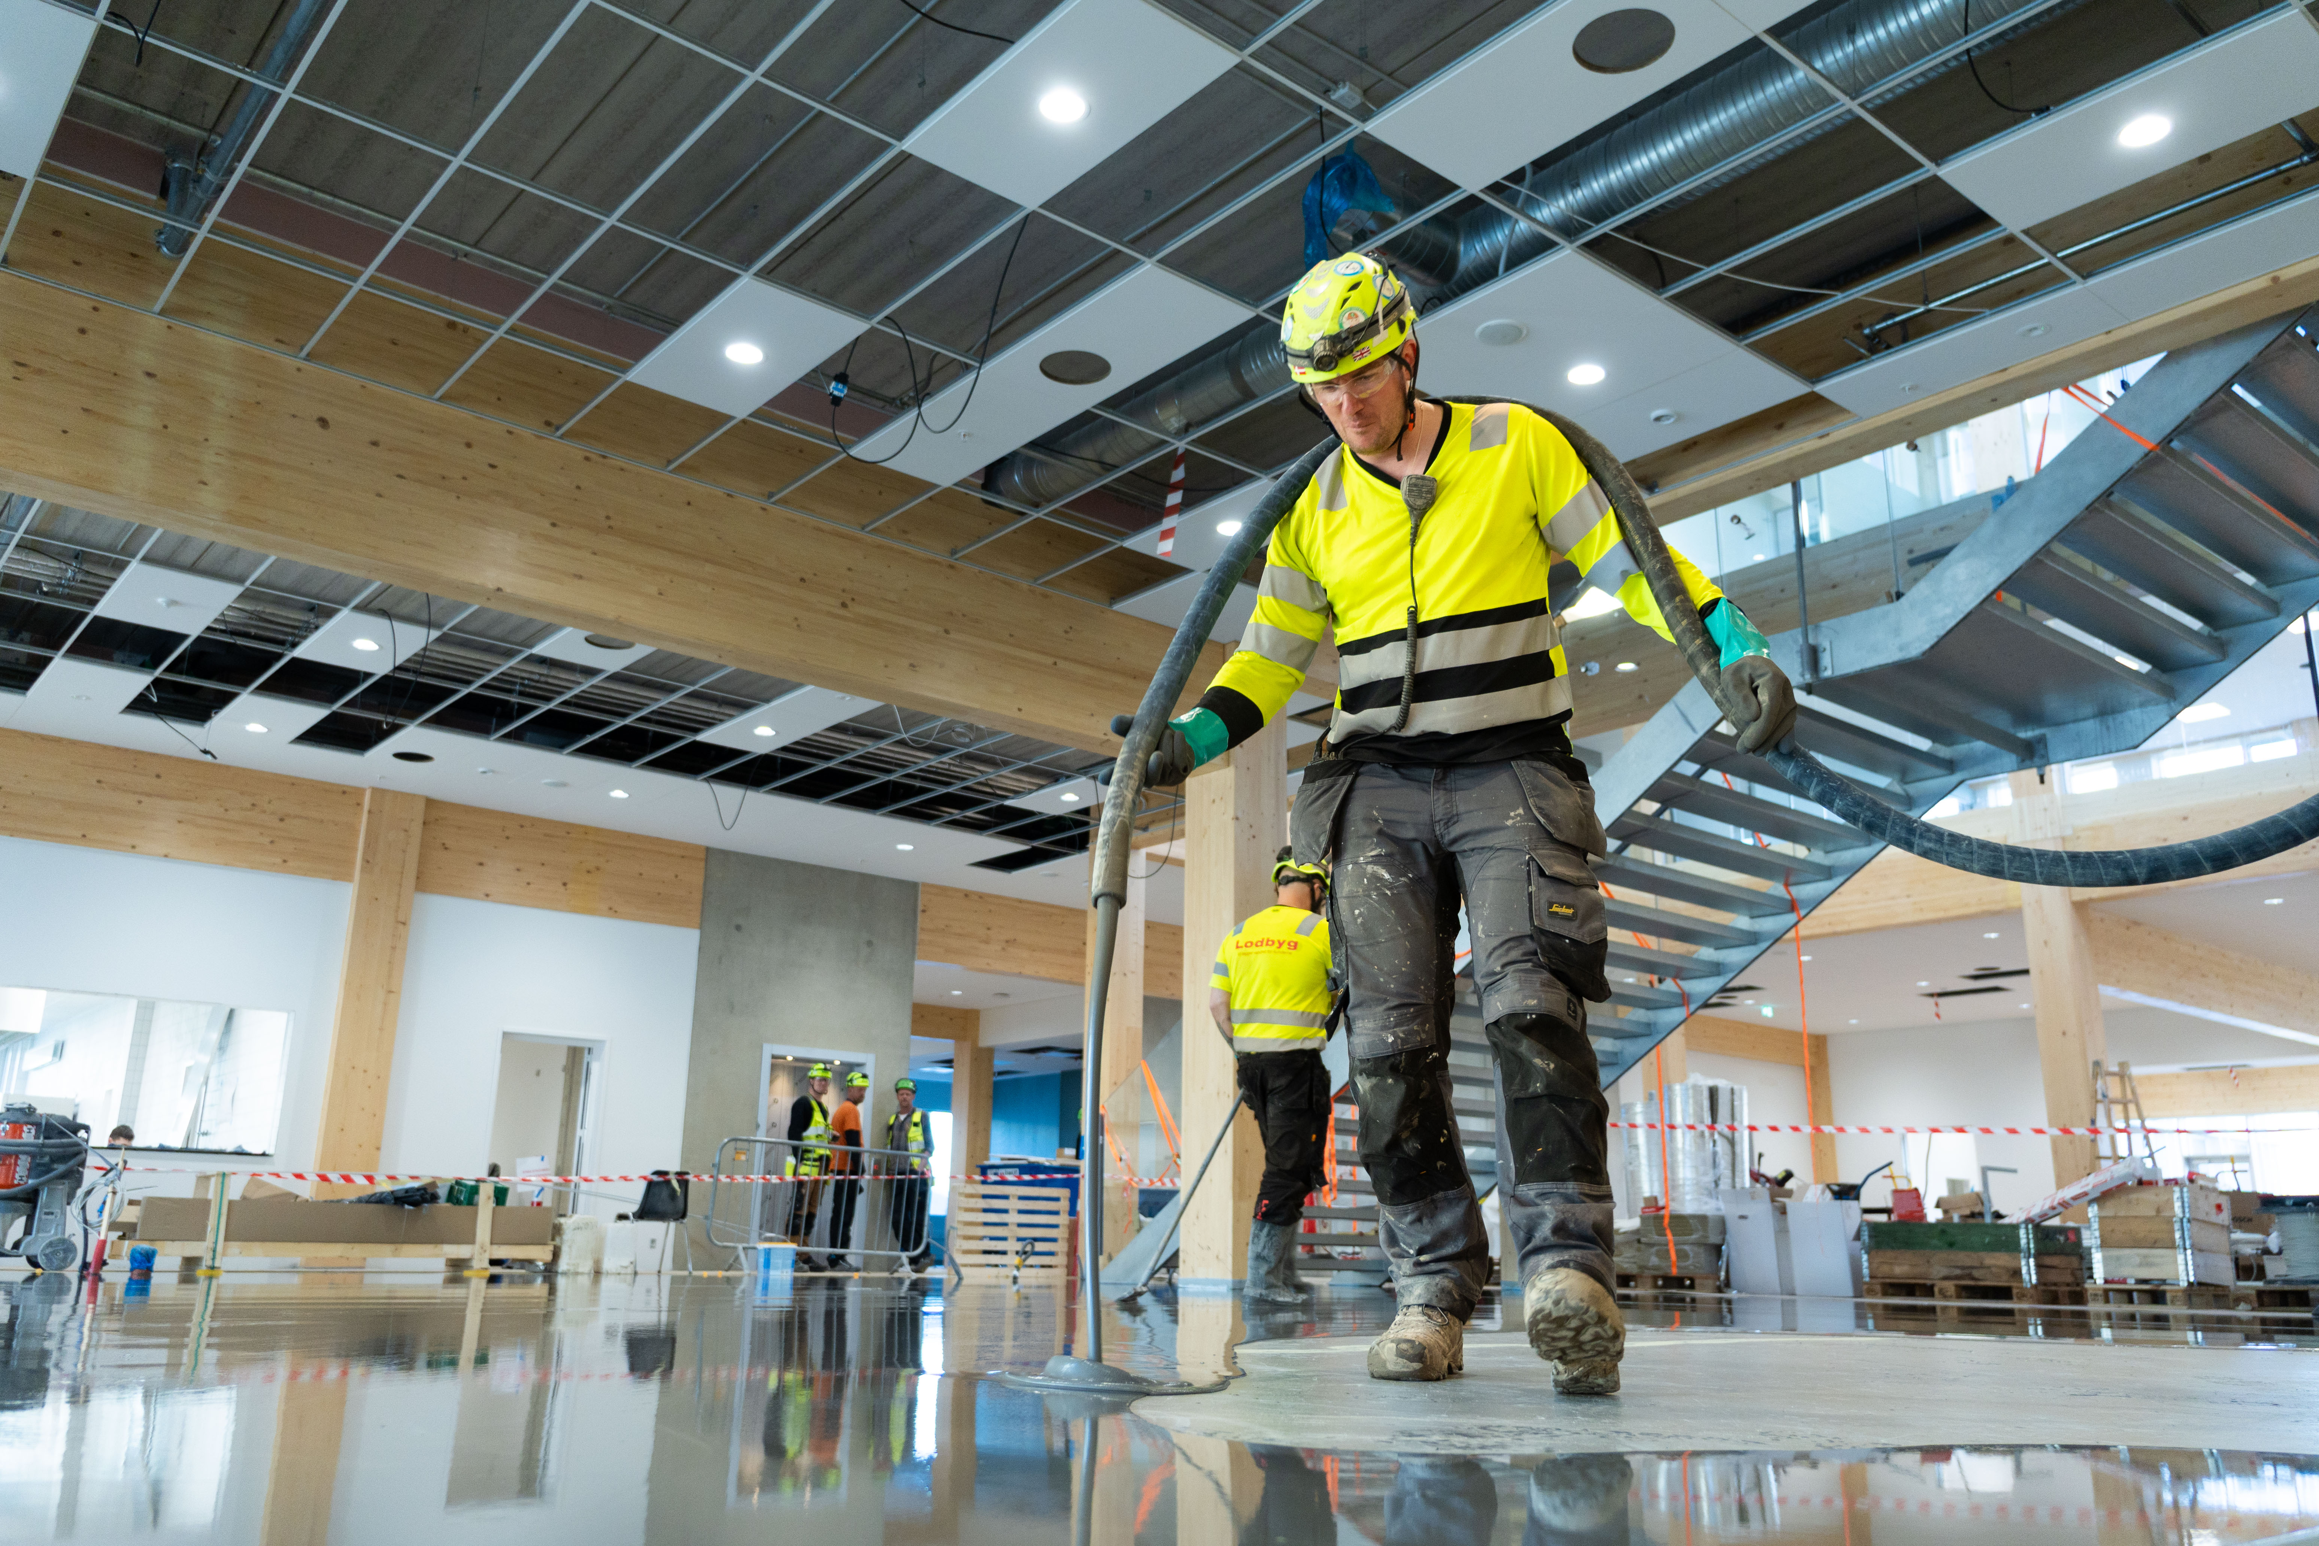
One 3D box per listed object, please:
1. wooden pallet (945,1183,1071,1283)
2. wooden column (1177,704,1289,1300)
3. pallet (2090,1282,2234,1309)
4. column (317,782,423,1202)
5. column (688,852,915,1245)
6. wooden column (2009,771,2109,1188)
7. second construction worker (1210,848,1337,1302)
[{"bbox_3d":[-1.329,3.967,15.237,1.200,0.800,0.140,13,-20,-38],"label":"wooden pallet"},{"bbox_3d":[0.498,1.302,11.206,0.478,3.850,0.480,13,-20,-38],"label":"wooden column"},{"bbox_3d":[6.079,3.178,10.546,0.800,0.144,0.600,13,-20,-38],"label":"pallet"},{"bbox_3d":[-7.001,2.187,15.241,0.490,4.080,0.430,13,-20,-38],"label":"column"},{"bbox_3d":[-3.848,3.016,18.091,2.520,4.080,0.600,13,-20,-38],"label":"column"},{"bbox_3d":[9.546,2.615,18.245,0.480,5.300,0.480,13,-20,-38],"label":"wooden column"},{"bbox_3d":[0.500,1.226,7.217,0.570,1.840,0.420,-7,-17,27],"label":"second construction worker"}]

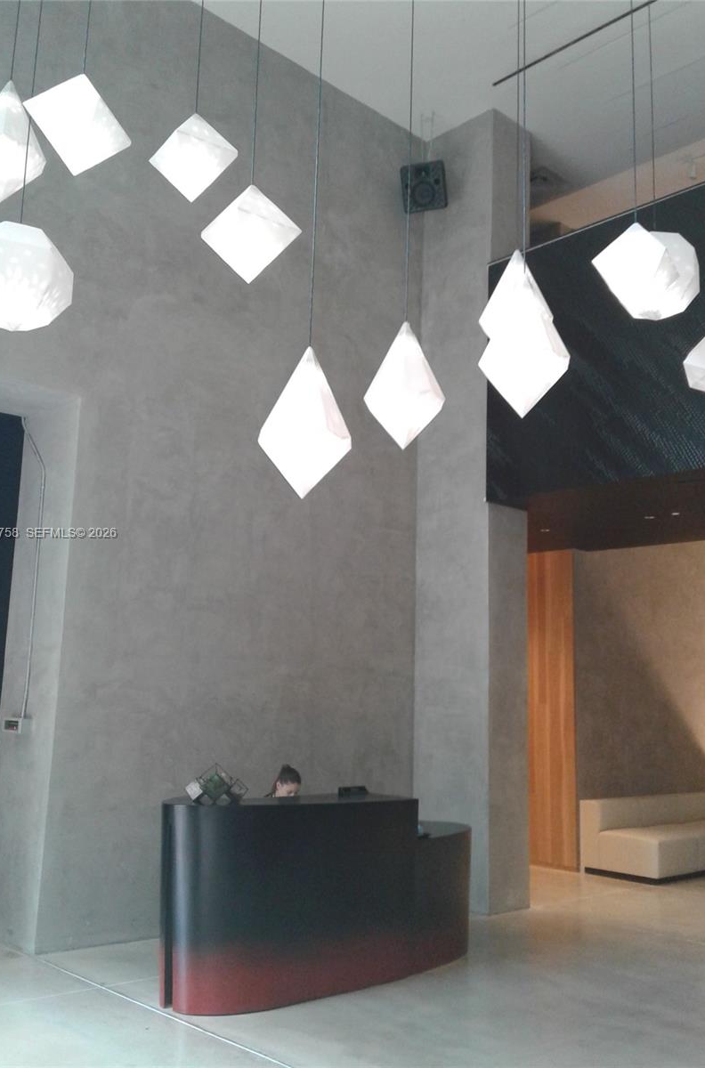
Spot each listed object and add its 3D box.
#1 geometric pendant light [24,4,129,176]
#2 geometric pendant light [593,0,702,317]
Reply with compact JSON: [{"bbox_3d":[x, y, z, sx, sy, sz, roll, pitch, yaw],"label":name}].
[{"bbox_3d":[-1.279,-2.089,4.760,0.470,0.844,0.460,5,-11,-17],"label":"geometric pendant light"},{"bbox_3d":[1.513,-1.970,5.304,0.540,1.754,0.540,-1,-11,16],"label":"geometric pendant light"}]

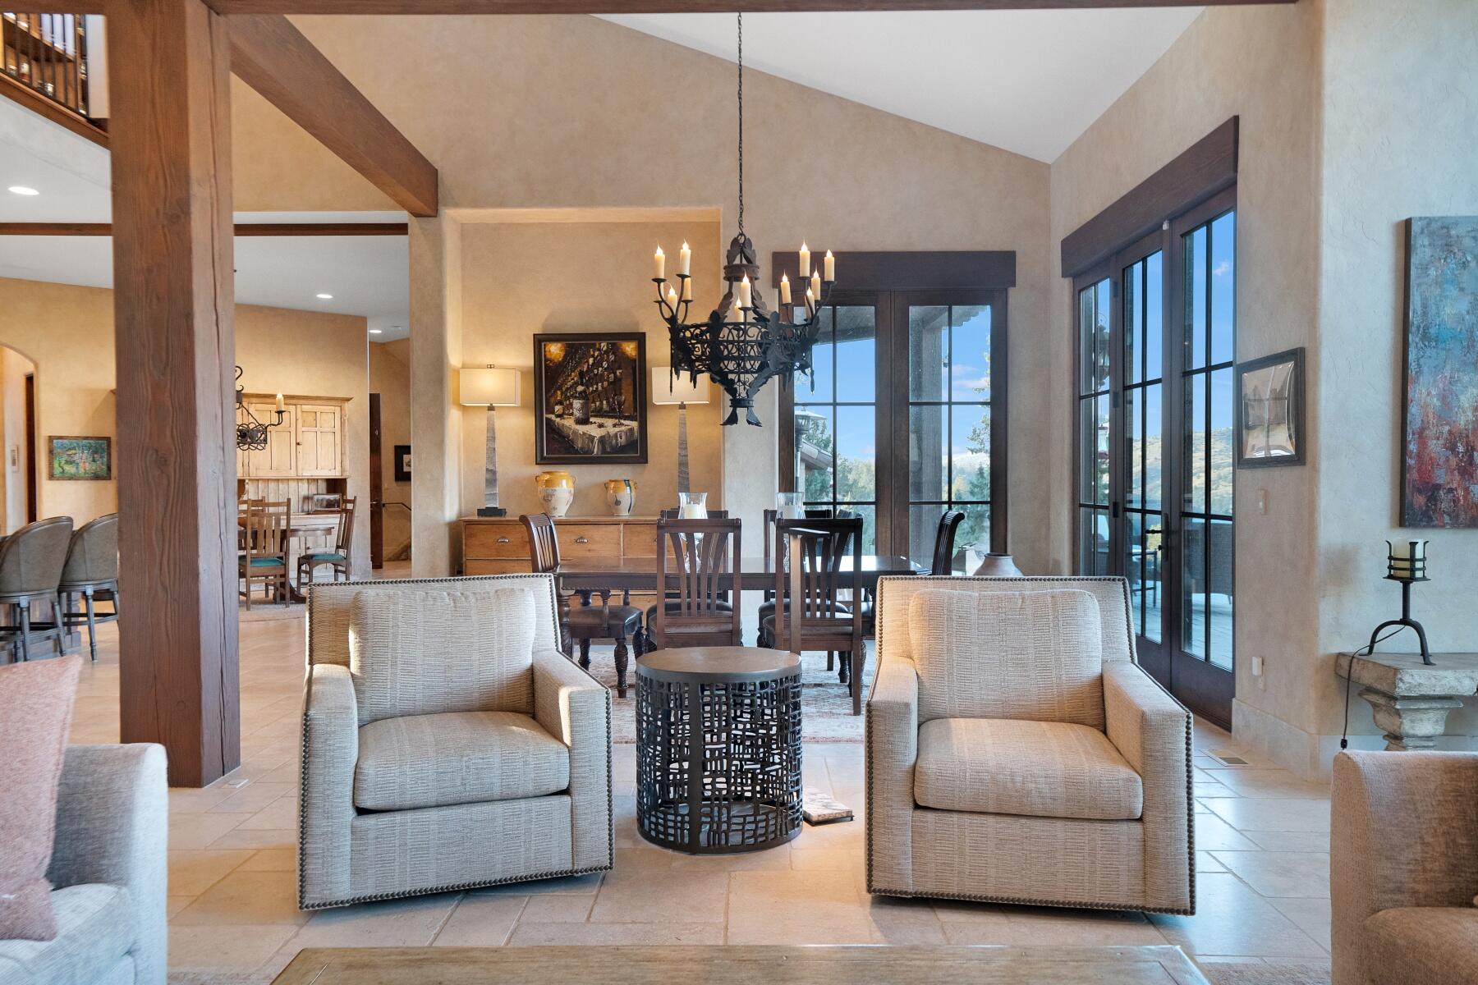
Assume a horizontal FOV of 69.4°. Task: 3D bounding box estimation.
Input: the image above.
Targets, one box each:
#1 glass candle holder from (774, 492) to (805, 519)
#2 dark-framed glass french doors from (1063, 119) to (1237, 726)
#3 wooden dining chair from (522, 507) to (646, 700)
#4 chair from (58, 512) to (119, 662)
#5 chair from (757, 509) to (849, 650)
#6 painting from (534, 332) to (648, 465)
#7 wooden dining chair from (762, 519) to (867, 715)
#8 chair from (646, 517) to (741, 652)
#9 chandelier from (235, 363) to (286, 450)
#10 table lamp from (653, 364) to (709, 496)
[{"bbox_3d":[0.300,0.212,6.244,0.170,0.420,0.170,0,1,0],"label":"glass candle holder"},{"bbox_3d":[2.330,-0.311,6.158,0.140,2.862,2.592,0,1,0],"label":"dark-framed glass french doors"},{"bbox_3d":[-0.938,0.664,6.484,0.670,1.050,0.540,0,1,7],"label":"wooden dining chair"},{"bbox_3d":[-4.688,0.663,7.697,0.600,1.040,0.560,0,1,0],"label":"chair"},{"bbox_3d":[0.390,0.647,6.840,0.530,1.055,0.560,0,1,0],"label":"chair"},{"bbox_3d":[-1.240,-0.781,8.873,0.930,1.095,0.050,0,1,0],"label":"painting"},{"bbox_3d":[0.419,0.661,5.923,0.550,1.050,0.620,0,1,0],"label":"wooden dining chair"},{"bbox_3d":[-0.255,0.660,6.127,0.550,1.050,0.620,0,1,-4],"label":"chair"},{"bbox_3d":[-5.248,-0.872,11.040,1.160,0.883,1.160,0,1,0],"label":"chandelier"},{"bbox_3d":[-0.437,-0.400,8.318,0.430,1.169,0.200,0,1,0],"label":"table lamp"}]

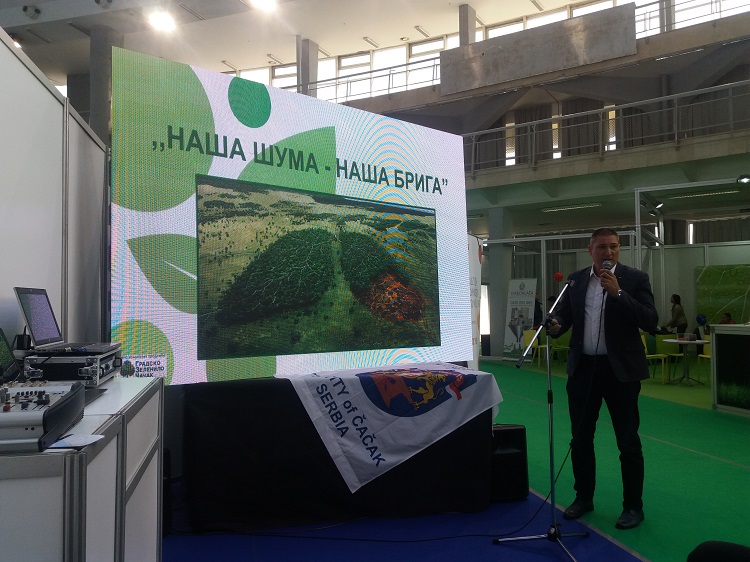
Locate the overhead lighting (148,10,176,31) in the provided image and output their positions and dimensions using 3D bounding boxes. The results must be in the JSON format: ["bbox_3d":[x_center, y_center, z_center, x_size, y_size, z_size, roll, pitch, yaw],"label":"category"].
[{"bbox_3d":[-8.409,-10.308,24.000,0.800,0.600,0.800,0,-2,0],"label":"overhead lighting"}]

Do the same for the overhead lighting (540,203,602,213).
[{"bbox_3d":[5.272,-1.962,16.232,1.550,0.090,0.200,-2,-3,32],"label":"overhead lighting"}]

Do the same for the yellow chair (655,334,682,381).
[{"bbox_3d":[5.123,1.322,10.550,0.460,0.810,0.500,-1,-2,15],"label":"yellow chair"}]

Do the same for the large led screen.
[{"bbox_3d":[-0.497,-0.437,5.751,3.840,2.570,0.140,2,-6,-38],"label":"large led screen"}]

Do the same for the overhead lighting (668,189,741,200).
[{"bbox_3d":[7.898,-2.080,14.582,1.550,0.090,0.200,-2,-3,32],"label":"overhead lighting"}]

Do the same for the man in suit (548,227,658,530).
[{"bbox_3d":[1.413,0.563,3.750,0.500,1.810,0.600,2,-3,-44],"label":"man in suit"}]

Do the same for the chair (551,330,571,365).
[{"bbox_3d":[4.028,1.437,13.100,0.460,0.810,0.500,-1,-2,15],"label":"chair"}]

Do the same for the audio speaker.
[{"bbox_3d":[0.876,1.238,4.244,0.300,0.510,0.290,0,-2,-8],"label":"audio speaker"}]

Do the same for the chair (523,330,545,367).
[{"bbox_3d":[3.408,1.429,12.800,0.500,0.810,0.460,1,-3,-38],"label":"chair"}]

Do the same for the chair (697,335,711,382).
[{"bbox_3d":[5.771,1.305,10.250,0.460,0.810,0.500,1,-3,-30],"label":"chair"}]

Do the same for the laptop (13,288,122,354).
[{"bbox_3d":[-1.345,0.172,2.700,0.335,0.275,0.395,0,-2,-12],"label":"laptop"}]

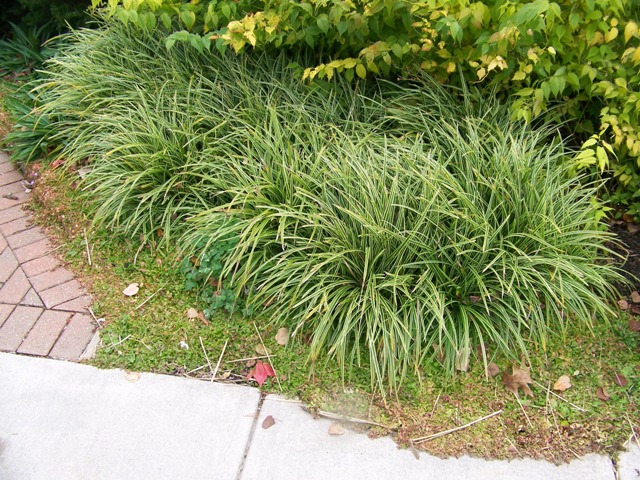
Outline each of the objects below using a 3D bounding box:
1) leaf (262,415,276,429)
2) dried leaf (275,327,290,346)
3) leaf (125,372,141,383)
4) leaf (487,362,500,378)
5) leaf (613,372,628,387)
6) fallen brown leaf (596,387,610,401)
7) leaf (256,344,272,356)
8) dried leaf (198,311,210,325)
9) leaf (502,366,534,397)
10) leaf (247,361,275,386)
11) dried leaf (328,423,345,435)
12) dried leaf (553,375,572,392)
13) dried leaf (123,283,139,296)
[{"bbox_3d":[-0.154,0.539,1.911,0.046,0.015,0.032,-27,46,-33],"label":"leaf"},{"bbox_3d":[-0.124,0.323,2.172,0.049,0.025,0.081,9,38,9],"label":"dried leaf"},{"bbox_3d":[-0.576,0.421,1.977,0.049,0.010,0.038,5,37,4],"label":"leaf"},{"bbox_3d":[0.562,0.420,2.087,0.036,0.018,0.059,8,38,7],"label":"leaf"},{"bbox_3d":[0.931,0.435,2.006,0.042,0.015,0.048,24,42,26],"label":"leaf"},{"bbox_3d":[0.882,0.483,2.020,0.030,0.020,0.046,-12,40,-18],"label":"fallen brown leaf"},{"bbox_3d":[-0.184,0.361,2.127,0.047,0.015,0.053,-17,41,-24],"label":"leaf"},{"bbox_3d":[-0.391,0.263,2.173,0.018,0.018,0.074,-19,42,-26],"label":"dried leaf"},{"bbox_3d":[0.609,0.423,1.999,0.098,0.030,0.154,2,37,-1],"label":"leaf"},{"bbox_3d":[-0.177,0.408,1.981,0.093,0.025,0.100,2,37,0],"label":"leaf"},{"bbox_3d":[0.048,0.542,1.845,0.043,0.012,0.038,4,37,3],"label":"dried leaf"},{"bbox_3d":[0.772,0.457,2.045,0.083,0.025,0.040,-30,48,-35],"label":"dried leaf"},{"bbox_3d":[-0.679,0.180,2.334,0.051,0.018,0.070,7,38,7],"label":"dried leaf"}]

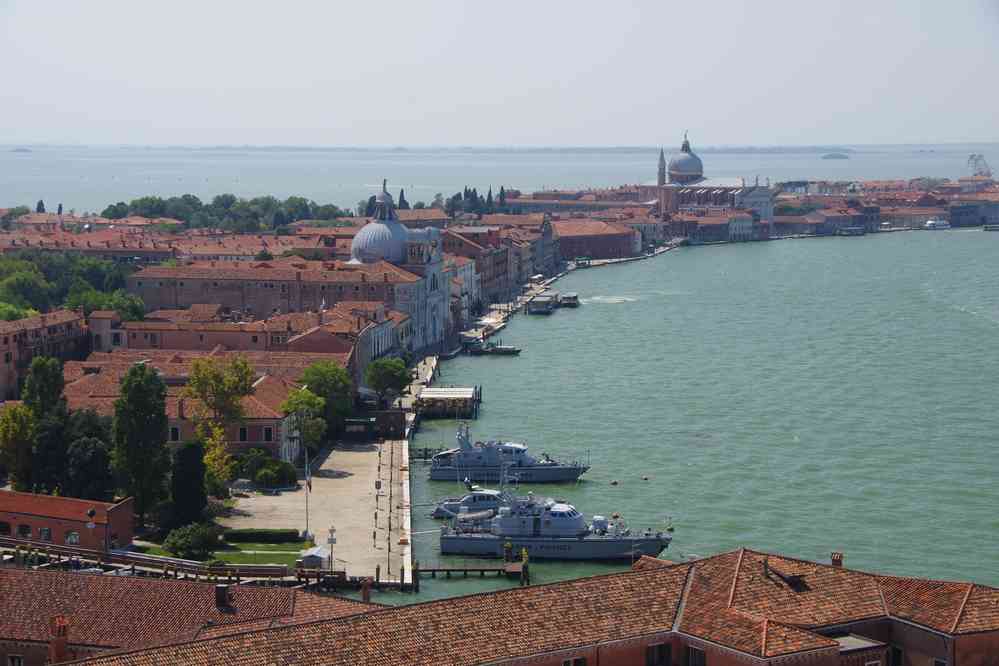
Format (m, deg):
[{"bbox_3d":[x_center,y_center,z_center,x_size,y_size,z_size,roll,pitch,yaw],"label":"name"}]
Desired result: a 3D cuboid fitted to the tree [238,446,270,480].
[{"bbox_3d":[-35.570,18.890,302.110,4.700,4.580,4.700,0,5,0],"label":"tree"}]

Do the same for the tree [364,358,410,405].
[{"bbox_3d":[-19.962,8.924,371.461,8.100,8.800,7.800,0,5,0],"label":"tree"}]

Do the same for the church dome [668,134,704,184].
[{"bbox_3d":[91.160,-85.050,1014.500,17.300,24.290,17.300,0,5,0],"label":"church dome"}]

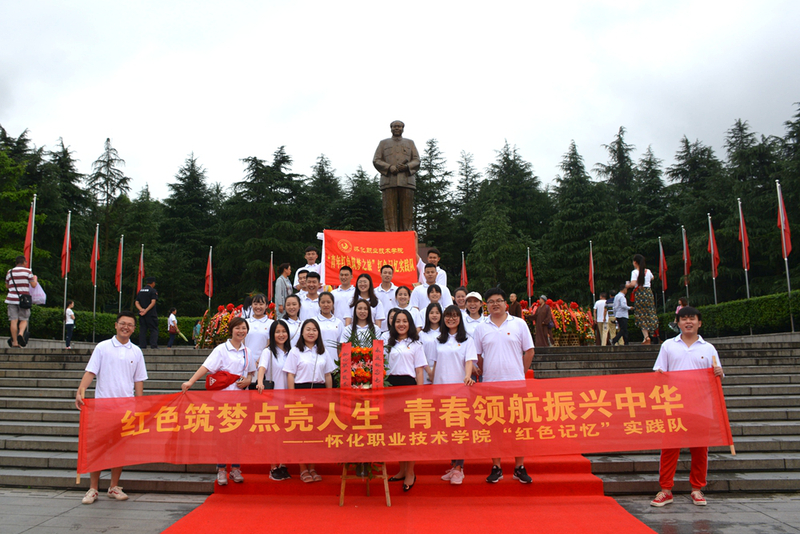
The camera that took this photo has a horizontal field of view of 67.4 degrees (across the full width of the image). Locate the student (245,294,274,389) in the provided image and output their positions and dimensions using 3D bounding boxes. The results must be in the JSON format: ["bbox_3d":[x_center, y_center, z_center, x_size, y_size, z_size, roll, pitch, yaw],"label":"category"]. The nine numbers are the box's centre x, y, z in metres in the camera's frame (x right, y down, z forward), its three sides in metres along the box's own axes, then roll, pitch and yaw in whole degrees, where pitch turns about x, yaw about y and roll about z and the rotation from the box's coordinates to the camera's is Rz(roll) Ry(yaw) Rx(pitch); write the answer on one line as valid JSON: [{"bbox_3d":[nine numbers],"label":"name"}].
[{"bbox_3d":[-1.706,1.144,7.237,0.460,1.630,0.300,0,-8,-7],"label":"student"}]

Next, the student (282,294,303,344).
[{"bbox_3d":[-1.190,1.100,6.550,0.460,1.600,0.300,0,-7,-3],"label":"student"}]

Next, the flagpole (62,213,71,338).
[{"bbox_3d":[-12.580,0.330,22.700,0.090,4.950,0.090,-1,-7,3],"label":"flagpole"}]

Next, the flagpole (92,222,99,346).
[{"bbox_3d":[-12.993,0.692,25.672,0.100,5.070,0.100,3,-8,-27],"label":"flagpole"}]

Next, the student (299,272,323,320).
[{"bbox_3d":[-1.160,0.920,7.748,0.500,1.710,0.300,0,-7,-5],"label":"student"}]

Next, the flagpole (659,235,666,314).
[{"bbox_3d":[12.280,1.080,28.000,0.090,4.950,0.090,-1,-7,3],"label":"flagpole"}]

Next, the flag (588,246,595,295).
[{"bbox_3d":[7.785,0.142,24.400,0.270,2.000,0.300,-1,-7,0],"label":"flag"}]

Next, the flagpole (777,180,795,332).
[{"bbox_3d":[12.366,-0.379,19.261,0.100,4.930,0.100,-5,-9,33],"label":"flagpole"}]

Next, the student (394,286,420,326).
[{"bbox_3d":[0.080,1.020,6.920,0.460,1.600,0.300,-1,-7,2],"label":"student"}]

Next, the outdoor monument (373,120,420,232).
[{"bbox_3d":[-0.080,-3.830,27.500,2.150,5.950,1.600,-1,-7,2],"label":"outdoor monument"}]

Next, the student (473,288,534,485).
[{"bbox_3d":[0.980,1.100,5.620,0.600,1.780,0.360,-1,-7,5],"label":"student"}]

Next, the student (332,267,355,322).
[{"bbox_3d":[-0.704,0.846,7.740,0.480,1.720,0.310,0,-7,-2],"label":"student"}]

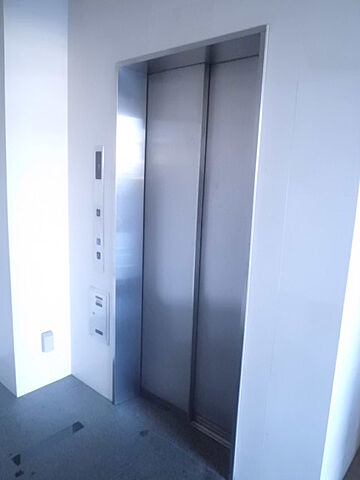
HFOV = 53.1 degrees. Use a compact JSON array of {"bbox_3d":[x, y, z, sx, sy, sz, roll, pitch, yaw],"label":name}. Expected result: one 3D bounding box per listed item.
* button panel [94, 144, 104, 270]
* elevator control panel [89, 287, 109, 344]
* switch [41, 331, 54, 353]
[{"bbox_3d":[-0.518,-0.184,2.302,0.095,0.802,0.015,11,13,39],"label":"button panel"},{"bbox_3d":[-0.551,0.505,2.426,0.210,0.367,0.018,11,13,39],"label":"elevator control panel"},{"bbox_3d":[-0.926,0.717,2.529,0.036,0.127,0.068,11,13,39],"label":"switch"}]

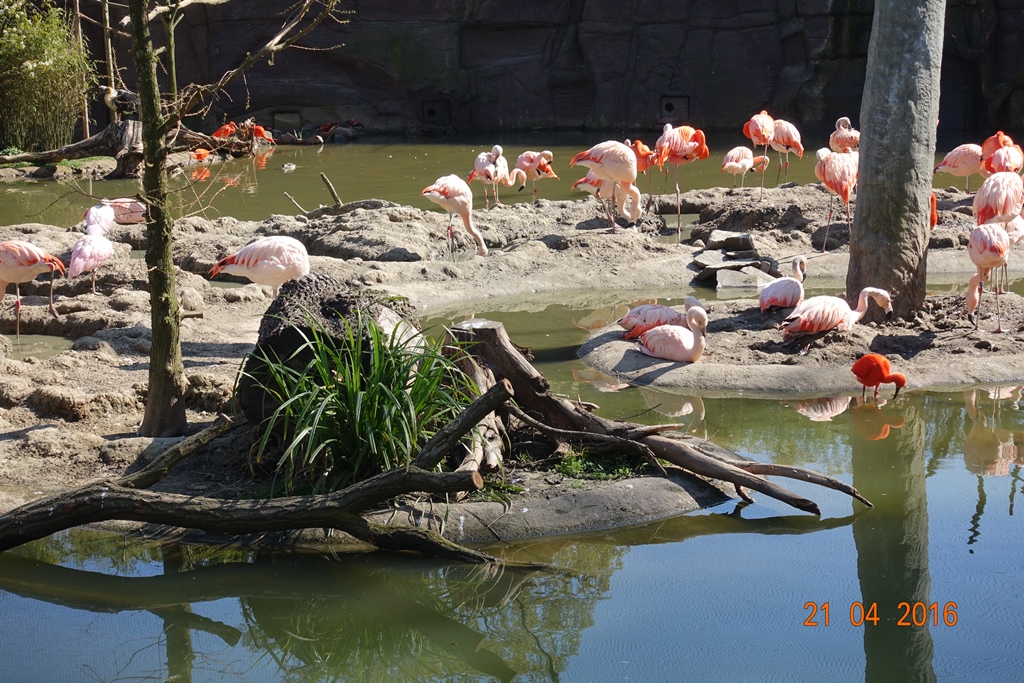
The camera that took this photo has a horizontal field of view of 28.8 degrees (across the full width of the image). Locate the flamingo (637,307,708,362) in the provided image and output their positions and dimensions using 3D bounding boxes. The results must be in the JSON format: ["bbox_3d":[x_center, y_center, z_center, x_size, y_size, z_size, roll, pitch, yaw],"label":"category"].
[{"bbox_3d":[1.022,-0.044,12.600,0.450,0.330,0.270,5,12,29],"label":"flamingo"}]

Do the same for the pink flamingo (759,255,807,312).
[{"bbox_3d":[1.861,-0.399,13.700,0.280,0.370,0.420,6,12,33],"label":"pink flamingo"}]

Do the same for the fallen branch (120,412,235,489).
[{"bbox_3d":[-1.680,0.541,9.970,0.580,0.320,0.120,-5,11,-20],"label":"fallen branch"}]

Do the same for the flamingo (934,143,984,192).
[{"bbox_3d":[4.908,-1.746,21.600,0.680,0.780,0.300,-2,11,-5],"label":"flamingo"}]

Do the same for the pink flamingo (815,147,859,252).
[{"bbox_3d":[2.558,-1.112,15.600,0.290,0.820,0.470,-6,11,-25],"label":"pink flamingo"}]

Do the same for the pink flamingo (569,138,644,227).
[{"bbox_3d":[0.769,-1.269,16.200,0.560,0.740,0.270,1,10,9],"label":"pink flamingo"}]

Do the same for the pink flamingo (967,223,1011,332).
[{"bbox_3d":[3.434,-0.465,14.350,0.300,0.770,0.580,-4,11,-13],"label":"pink flamingo"}]

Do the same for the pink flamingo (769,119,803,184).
[{"bbox_3d":[2.723,-1.859,19.900,0.440,0.750,0.260,4,11,26],"label":"pink flamingo"}]

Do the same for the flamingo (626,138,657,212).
[{"bbox_3d":[1.151,-1.484,17.700,0.420,0.680,0.260,-7,12,-29],"label":"flamingo"}]

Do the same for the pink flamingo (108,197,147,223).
[{"bbox_3d":[-4.050,-1.355,20.600,0.640,0.290,0.300,-2,11,-5],"label":"pink flamingo"}]

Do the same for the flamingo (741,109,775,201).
[{"bbox_3d":[2.278,-1.719,18.400,0.270,0.820,0.430,-4,11,-17],"label":"flamingo"}]

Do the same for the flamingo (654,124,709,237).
[{"bbox_3d":[1.404,-1.310,16.400,0.480,0.880,0.290,-5,11,-22],"label":"flamingo"}]

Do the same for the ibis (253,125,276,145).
[{"bbox_3d":[-4.023,-3.333,32.300,0.460,0.330,0.190,-2,11,-5],"label":"ibis"}]

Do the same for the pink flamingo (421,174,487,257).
[{"bbox_3d":[-0.552,-1.180,18.800,0.600,0.790,0.280,2,11,15],"label":"pink flamingo"}]

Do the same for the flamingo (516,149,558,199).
[{"bbox_3d":[0.291,-1.829,23.200,0.560,0.760,0.300,-6,12,-25],"label":"flamingo"}]

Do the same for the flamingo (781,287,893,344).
[{"bbox_3d":[2.290,-0.183,14.050,0.730,0.360,0.310,-5,11,-18],"label":"flamingo"}]

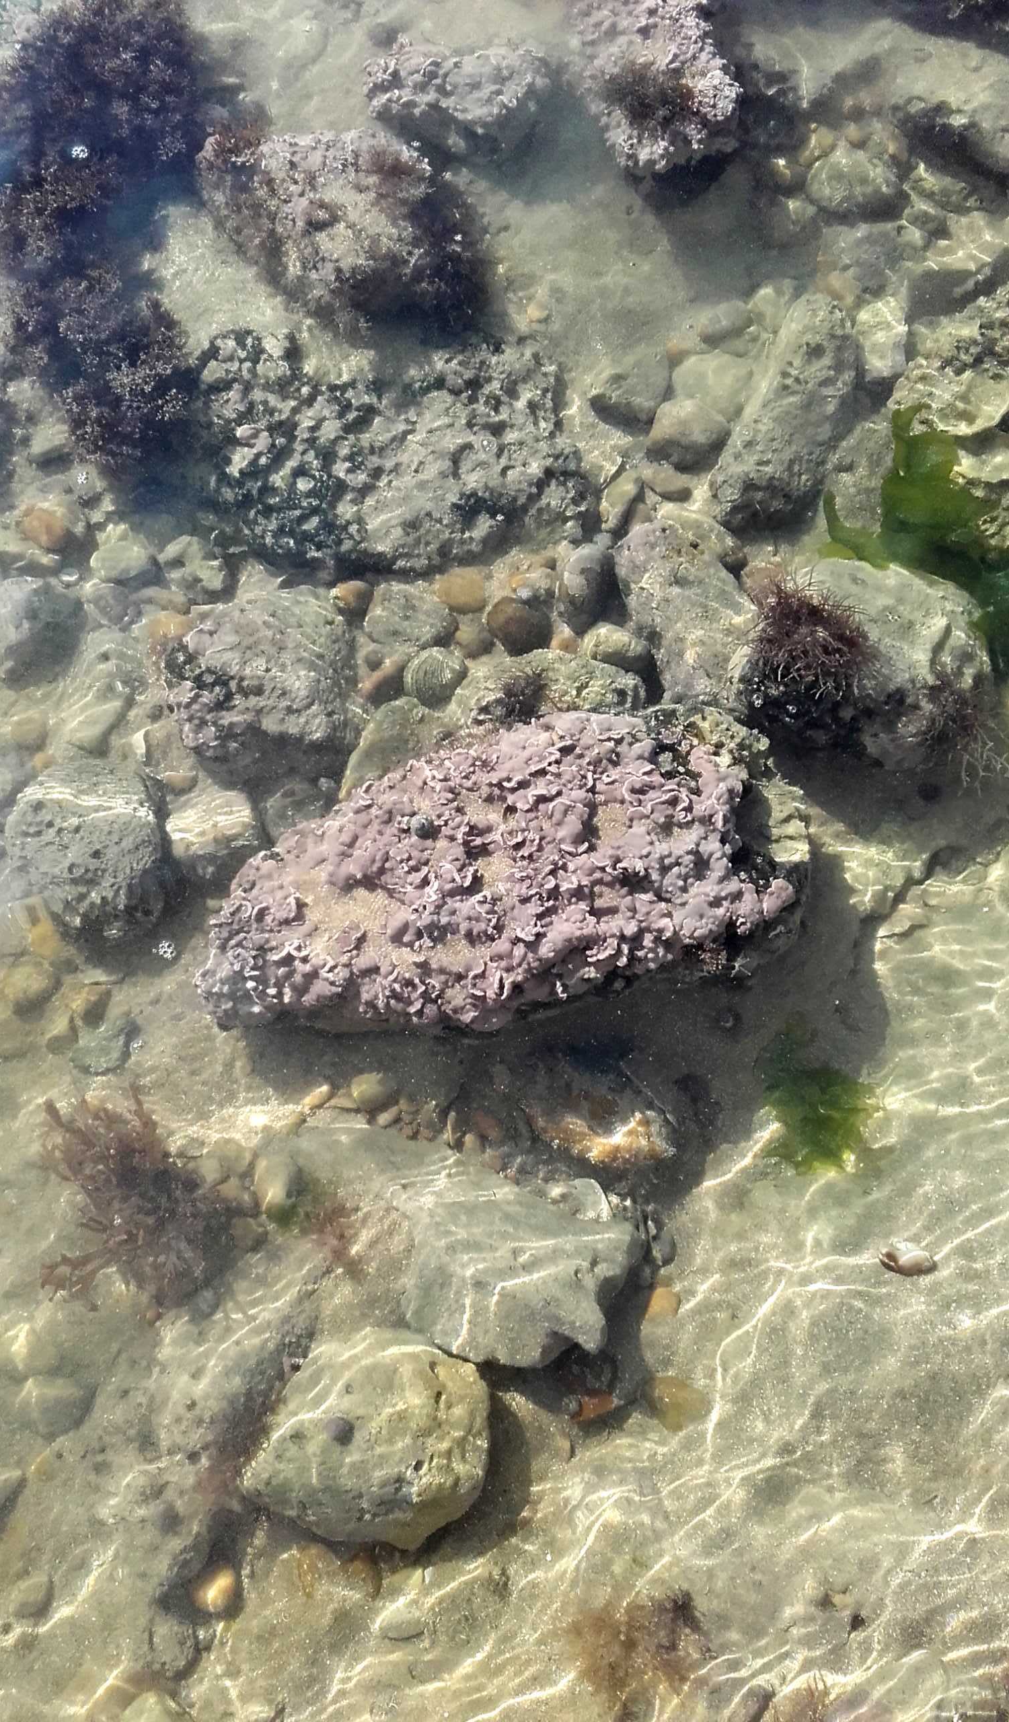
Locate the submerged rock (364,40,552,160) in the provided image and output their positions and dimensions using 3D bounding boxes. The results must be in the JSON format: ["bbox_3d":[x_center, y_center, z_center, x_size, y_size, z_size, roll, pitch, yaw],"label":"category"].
[{"bbox_3d":[-0.045,-0.775,1.451,0.186,0.079,0.094,8,66,4],"label":"submerged rock"}]

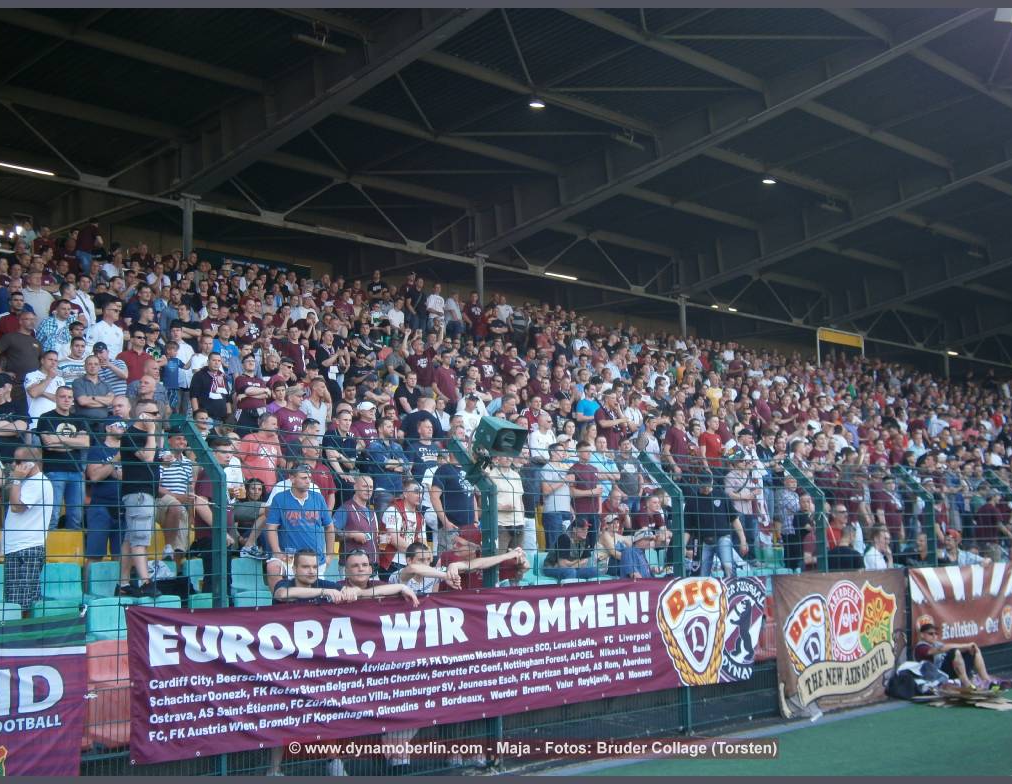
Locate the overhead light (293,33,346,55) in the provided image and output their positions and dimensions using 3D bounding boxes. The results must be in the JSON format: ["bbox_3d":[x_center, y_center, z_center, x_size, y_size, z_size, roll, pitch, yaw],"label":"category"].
[{"bbox_3d":[-3.195,-5.970,24.235,0.140,0.140,1.180,-7,-9,42],"label":"overhead light"}]

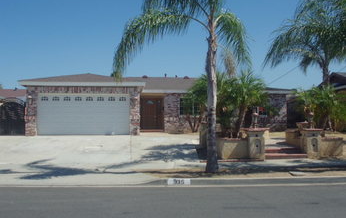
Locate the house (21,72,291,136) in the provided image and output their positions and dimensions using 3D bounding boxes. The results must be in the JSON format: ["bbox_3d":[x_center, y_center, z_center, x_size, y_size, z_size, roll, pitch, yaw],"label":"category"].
[{"bbox_3d":[-0.320,-0.380,26.200,15.900,4.100,12.800,0,-1,-4],"label":"house"}]

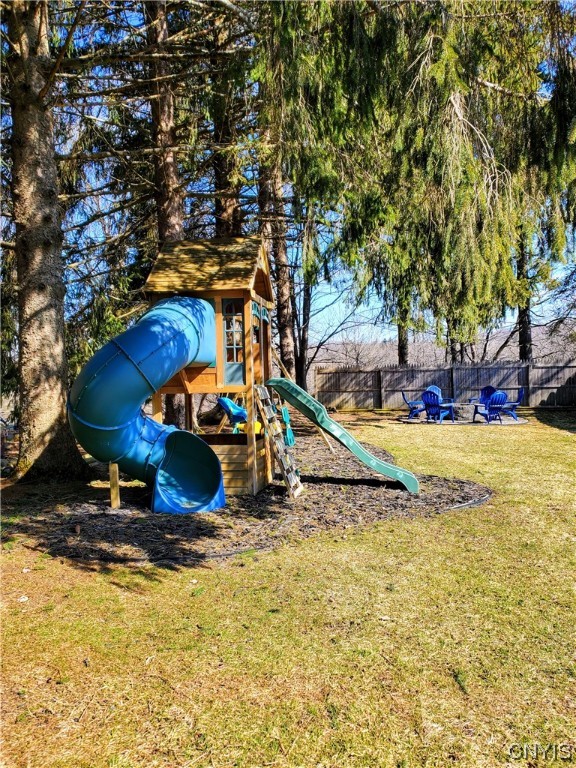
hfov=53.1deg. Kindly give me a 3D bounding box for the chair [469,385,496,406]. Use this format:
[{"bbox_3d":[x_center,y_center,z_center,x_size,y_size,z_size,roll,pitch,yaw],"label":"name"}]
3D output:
[{"bbox_3d":[6.864,0.543,20.200,0.770,0.960,0.880,-1,1,34],"label":"chair"}]

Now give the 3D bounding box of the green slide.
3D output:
[{"bbox_3d":[0.706,0.641,7.692,2.060,1.440,0.500,-1,1,15],"label":"green slide"}]

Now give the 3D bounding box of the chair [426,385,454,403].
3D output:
[{"bbox_3d":[5.306,0.543,20.200,0.770,0.960,0.880,-2,1,-34],"label":"chair"}]

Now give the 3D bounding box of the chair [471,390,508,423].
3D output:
[{"bbox_3d":[6.144,0.692,17.500,0.770,0.960,0.880,-2,1,-37],"label":"chair"}]

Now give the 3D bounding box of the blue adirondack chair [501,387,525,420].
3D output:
[{"bbox_3d":[7.005,0.647,18.200,0.880,0.960,0.770,-1,1,2],"label":"blue adirondack chair"}]

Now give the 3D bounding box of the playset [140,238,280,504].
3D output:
[{"bbox_3d":[-0.976,-0.283,7.954,1.420,3.350,1.460,-1,1,10],"label":"playset"}]

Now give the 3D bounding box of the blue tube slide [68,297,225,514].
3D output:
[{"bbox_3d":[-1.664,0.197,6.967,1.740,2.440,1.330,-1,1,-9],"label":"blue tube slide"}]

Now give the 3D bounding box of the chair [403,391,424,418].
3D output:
[{"bbox_3d":[4.188,0.668,18.800,0.880,0.960,0.770,-1,1,3],"label":"chair"}]

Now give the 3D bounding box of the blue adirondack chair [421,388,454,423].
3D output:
[{"bbox_3d":[4.592,0.717,17.600,0.770,0.960,0.880,-1,1,34],"label":"blue adirondack chair"}]

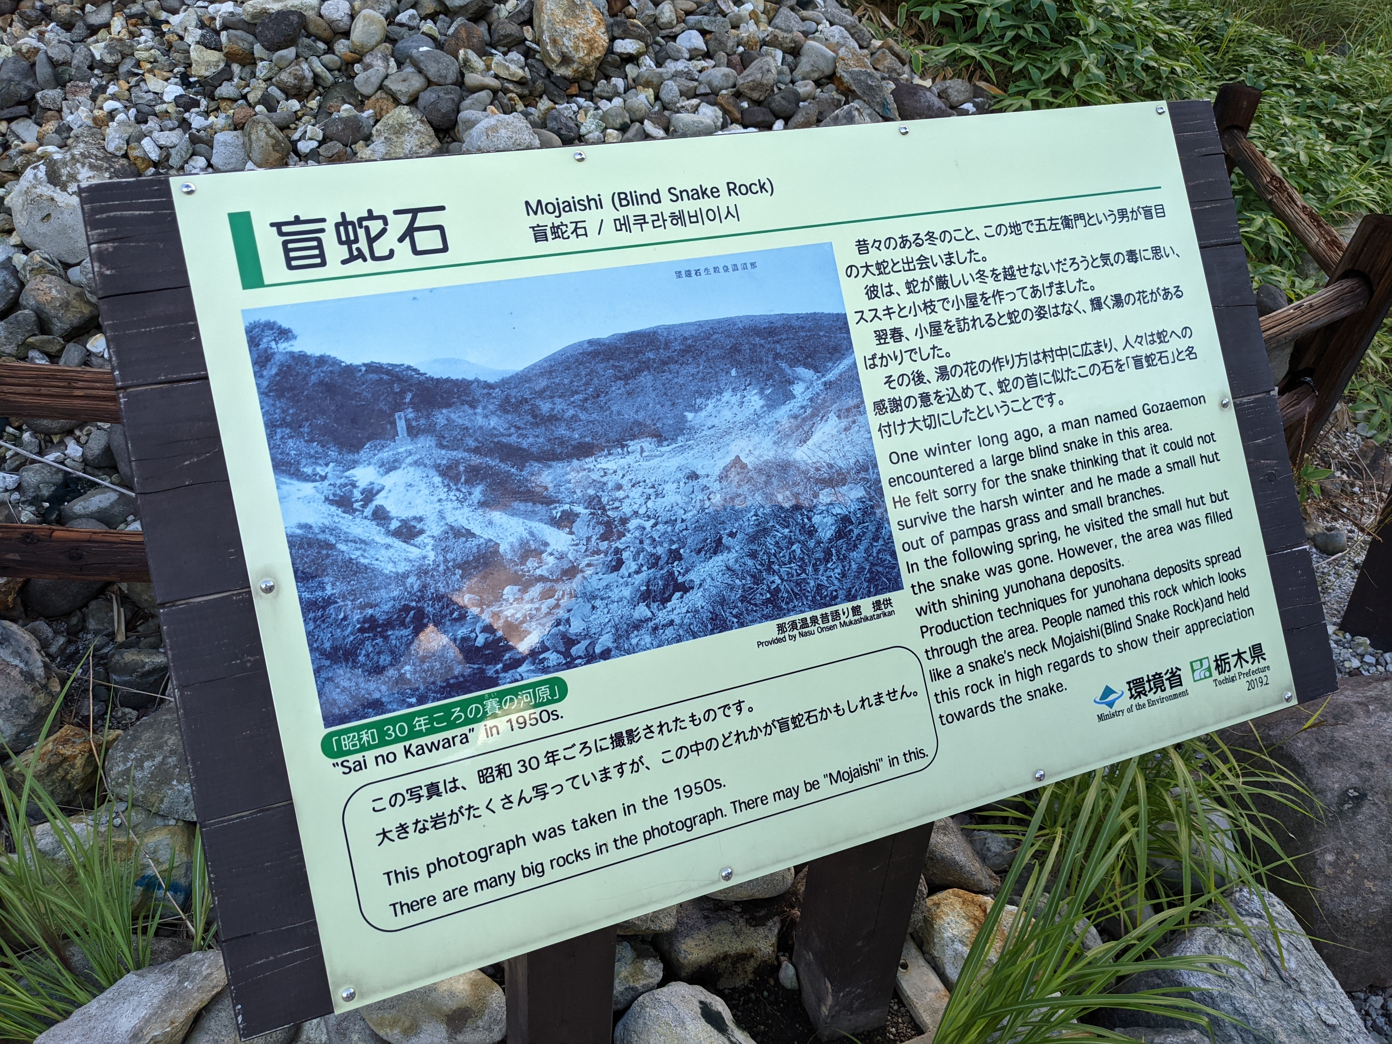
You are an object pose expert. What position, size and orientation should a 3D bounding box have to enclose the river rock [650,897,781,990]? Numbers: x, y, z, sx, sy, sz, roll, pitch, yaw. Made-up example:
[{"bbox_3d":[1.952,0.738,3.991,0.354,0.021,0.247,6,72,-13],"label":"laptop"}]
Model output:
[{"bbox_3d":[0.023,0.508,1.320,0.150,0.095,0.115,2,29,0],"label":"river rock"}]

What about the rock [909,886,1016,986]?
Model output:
[{"bbox_3d":[0.421,0.647,1.690,0.170,0.125,0.150,17,35,19],"label":"rock"}]

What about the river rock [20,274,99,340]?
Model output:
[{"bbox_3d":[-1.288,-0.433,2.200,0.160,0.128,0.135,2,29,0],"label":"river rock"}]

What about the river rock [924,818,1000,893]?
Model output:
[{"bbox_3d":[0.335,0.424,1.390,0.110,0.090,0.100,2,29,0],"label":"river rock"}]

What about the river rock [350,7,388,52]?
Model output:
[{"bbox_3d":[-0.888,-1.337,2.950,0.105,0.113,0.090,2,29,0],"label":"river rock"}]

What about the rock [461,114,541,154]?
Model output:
[{"bbox_3d":[-0.615,-1.214,3.400,0.240,0.150,0.180,-3,34,-9],"label":"rock"}]

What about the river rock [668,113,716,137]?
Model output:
[{"bbox_3d":[-0.012,-1.270,3.480,0.155,0.085,0.120,3,33,-1],"label":"river rock"}]

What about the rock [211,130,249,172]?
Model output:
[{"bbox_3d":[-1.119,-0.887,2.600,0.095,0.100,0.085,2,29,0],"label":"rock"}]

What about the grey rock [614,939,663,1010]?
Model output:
[{"bbox_3d":[-0.093,0.677,1.620,0.100,0.090,0.090,2,33,-3],"label":"grey rock"}]

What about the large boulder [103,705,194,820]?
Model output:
[{"bbox_3d":[-0.918,0.412,1.850,0.200,0.170,0.190,-17,38,-28],"label":"large boulder"}]

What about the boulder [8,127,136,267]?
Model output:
[{"bbox_3d":[-1.786,-0.936,3.120,0.380,0.360,0.360,-15,37,-26],"label":"boulder"}]

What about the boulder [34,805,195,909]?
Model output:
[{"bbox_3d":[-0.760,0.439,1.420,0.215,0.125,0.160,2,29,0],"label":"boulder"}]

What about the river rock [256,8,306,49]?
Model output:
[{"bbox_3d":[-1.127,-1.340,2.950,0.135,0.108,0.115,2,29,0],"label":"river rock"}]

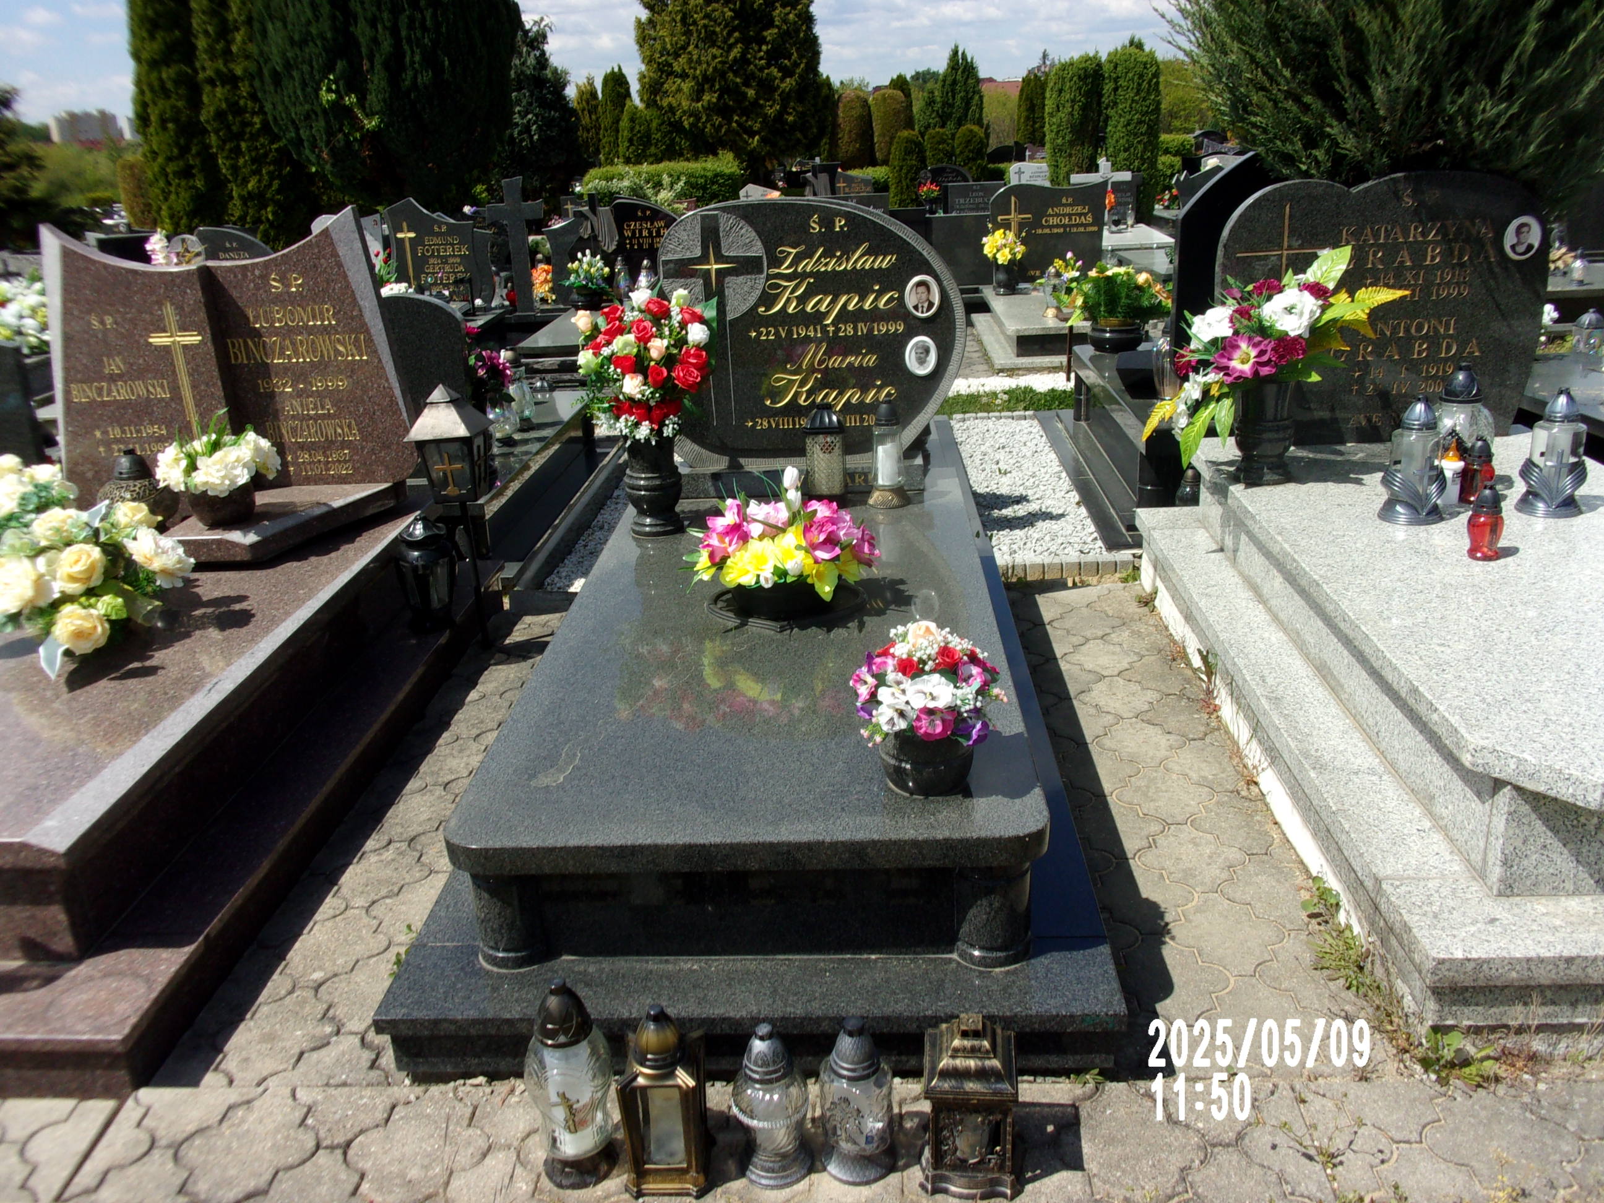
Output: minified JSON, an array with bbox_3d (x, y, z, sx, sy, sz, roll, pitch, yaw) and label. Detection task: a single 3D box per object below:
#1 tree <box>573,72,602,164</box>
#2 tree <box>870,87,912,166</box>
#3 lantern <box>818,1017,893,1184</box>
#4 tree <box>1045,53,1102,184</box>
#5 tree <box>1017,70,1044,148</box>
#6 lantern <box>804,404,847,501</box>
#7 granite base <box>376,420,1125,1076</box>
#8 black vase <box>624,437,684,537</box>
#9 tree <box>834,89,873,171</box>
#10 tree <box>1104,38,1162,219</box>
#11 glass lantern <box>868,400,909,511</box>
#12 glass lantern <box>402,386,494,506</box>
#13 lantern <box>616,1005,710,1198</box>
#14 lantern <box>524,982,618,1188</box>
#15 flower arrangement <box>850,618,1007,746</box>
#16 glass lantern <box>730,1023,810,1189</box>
[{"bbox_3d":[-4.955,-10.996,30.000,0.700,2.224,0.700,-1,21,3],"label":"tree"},{"bbox_3d":[1.724,-8.964,25.423,0.751,2.075,0.751,-1,20,3],"label":"tree"},{"bbox_3d":[0.073,0.689,1.828,0.106,0.237,0.106,-1,21,3],"label":"lantern"},{"bbox_3d":[2.905,-4.825,13.684,0.609,1.789,0.609,-1,21,3],"label":"tree"},{"bbox_3d":[4.393,-9.063,24.671,0.620,1.861,0.620,-1,21,3],"label":"tree"},{"bbox_3d":[0.064,-0.390,3.384,0.116,0.244,0.116,-1,21,3],"label":"lantern"},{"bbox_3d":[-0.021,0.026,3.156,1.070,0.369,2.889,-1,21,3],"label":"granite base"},{"bbox_3d":[-0.367,-0.294,3.243,0.138,0.241,0.138,-1,21,3],"label":"black vase"},{"bbox_3d":[1.022,-9.149,25.500,0.739,1.716,0.739,-1,21,3],"label":"tree"},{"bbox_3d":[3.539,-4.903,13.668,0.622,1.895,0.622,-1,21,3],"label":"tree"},{"bbox_3d":[0.243,-0.422,3.686,0.115,0.294,0.115,-1,20,3],"label":"glass lantern"},{"bbox_3d":[-0.949,-0.423,3.512,0.185,0.335,0.185,0,21,7],"label":"glass lantern"},{"bbox_3d":[-0.191,0.669,1.798,0.120,0.285,0.120,-1,20,3],"label":"lantern"},{"bbox_3d":[-0.303,0.623,1.704,0.118,0.294,0.118,-1,21,3],"label":"lantern"},{"bbox_3d":[0.204,0.131,2.093,0.248,0.200,0.240,-1,20,3],"label":"flower arrangement"},{"bbox_3d":[-0.042,0.650,1.704,0.104,0.220,0.104,-1,21,3],"label":"glass lantern"}]

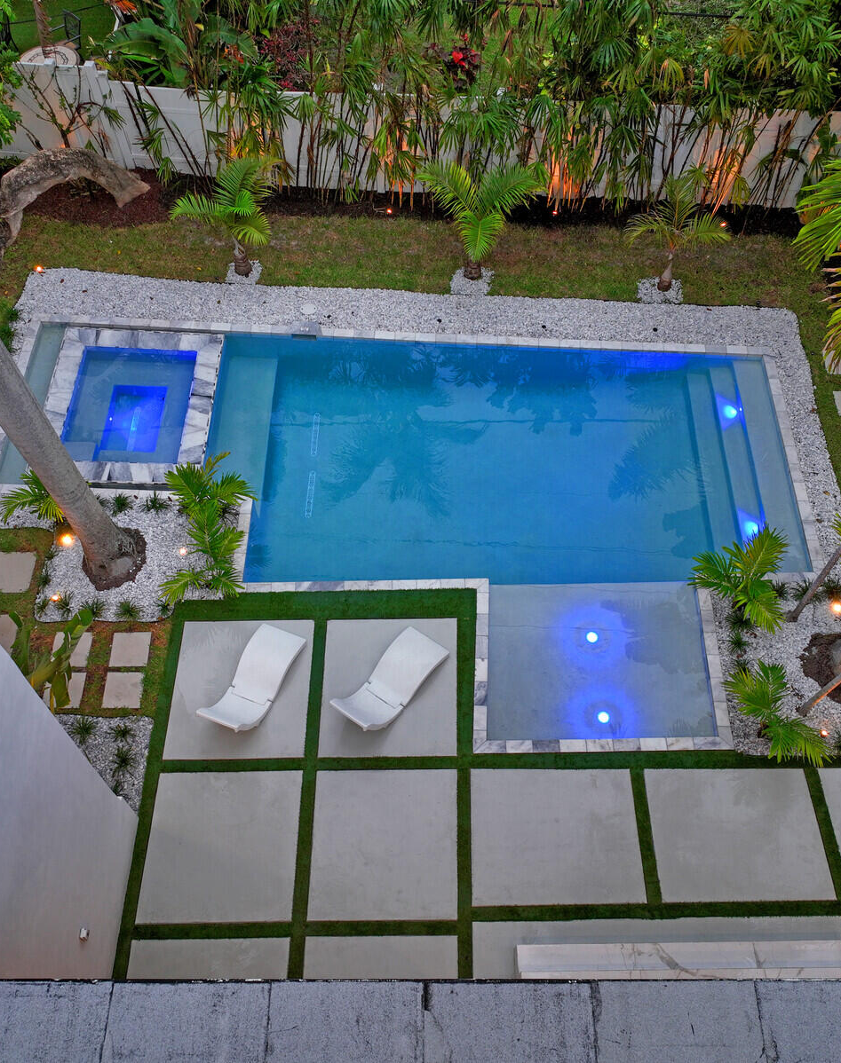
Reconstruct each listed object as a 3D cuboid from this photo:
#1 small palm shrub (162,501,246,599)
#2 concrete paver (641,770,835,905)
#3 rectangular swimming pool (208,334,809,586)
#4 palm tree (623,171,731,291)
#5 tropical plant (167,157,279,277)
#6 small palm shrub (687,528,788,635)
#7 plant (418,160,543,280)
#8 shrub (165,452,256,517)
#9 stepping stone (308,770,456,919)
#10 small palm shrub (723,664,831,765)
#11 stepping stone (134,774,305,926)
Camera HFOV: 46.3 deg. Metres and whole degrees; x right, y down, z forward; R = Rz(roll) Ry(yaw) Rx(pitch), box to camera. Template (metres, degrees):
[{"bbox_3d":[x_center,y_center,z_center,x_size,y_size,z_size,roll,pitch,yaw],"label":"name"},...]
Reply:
[{"bbox_3d":[-2.654,0.314,11.997,1.100,1.100,1.100,-1,55,2],"label":"small palm shrub"},{"bbox_3d":[3.543,3.404,11.067,1.868,0.080,1.478,0,57,0],"label":"concrete paver"},{"bbox_3d":[1.022,-0.840,14.119,8.000,1.300,4.400,-1,55,2],"label":"rectangular swimming pool"},{"bbox_3d":[3.795,-4.357,14.512,1.500,1.920,1.400,-1,55,2],"label":"palm tree"},{"bbox_3d":[-2.922,-4.769,15.234,1.600,2.000,1.450,0,57,0],"label":"tropical plant"},{"bbox_3d":[3.709,0.662,11.476,1.150,1.060,1.100,-1,55,2],"label":"small palm shrub"},{"bbox_3d":[0.895,-4.648,15.164,1.820,1.930,1.400,0,57,0],"label":"plant"},{"bbox_3d":[-2.698,-0.476,12.561,1.200,1.100,1.050,-1,55,2],"label":"shrub"},{"bbox_3d":[-0.375,3.328,10.459,1.551,0.060,1.590,-1,55,2],"label":"stepping stone"},{"bbox_3d":[3.781,1.990,10.564,1.150,1.000,1.050,-1,55,2],"label":"small palm shrub"},{"bbox_3d":[-2.106,3.358,10.519,1.609,0.060,1.590,-1,55,2],"label":"stepping stone"}]

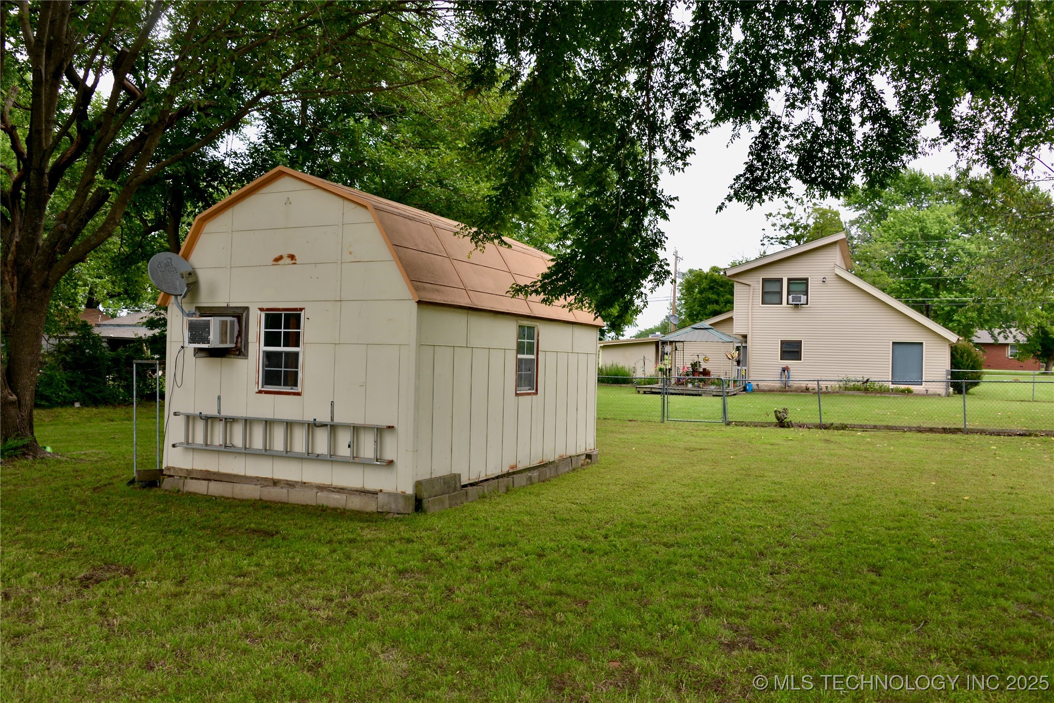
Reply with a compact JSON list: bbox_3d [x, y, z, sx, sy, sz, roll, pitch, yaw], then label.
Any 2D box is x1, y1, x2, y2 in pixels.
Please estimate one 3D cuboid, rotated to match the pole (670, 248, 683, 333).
[{"bbox_3d":[9.899,-2.397,54.944,0.900,9.021,1.000,1,-1,0],"label":"pole"}]

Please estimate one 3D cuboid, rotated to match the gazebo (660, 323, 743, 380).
[{"bbox_3d":[7.931,0.224,37.035,3.150,2.850,3.100,1,-1,23],"label":"gazebo"}]

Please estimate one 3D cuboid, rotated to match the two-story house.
[{"bbox_3d":[16.424,-1.717,43.265,10.600,7.600,10.000,1,-1,23],"label":"two-story house"}]

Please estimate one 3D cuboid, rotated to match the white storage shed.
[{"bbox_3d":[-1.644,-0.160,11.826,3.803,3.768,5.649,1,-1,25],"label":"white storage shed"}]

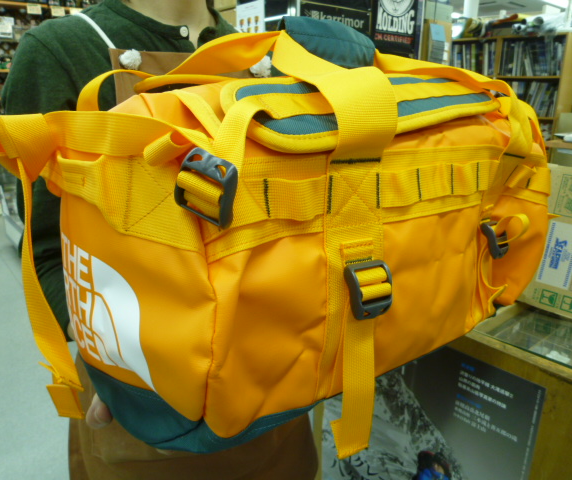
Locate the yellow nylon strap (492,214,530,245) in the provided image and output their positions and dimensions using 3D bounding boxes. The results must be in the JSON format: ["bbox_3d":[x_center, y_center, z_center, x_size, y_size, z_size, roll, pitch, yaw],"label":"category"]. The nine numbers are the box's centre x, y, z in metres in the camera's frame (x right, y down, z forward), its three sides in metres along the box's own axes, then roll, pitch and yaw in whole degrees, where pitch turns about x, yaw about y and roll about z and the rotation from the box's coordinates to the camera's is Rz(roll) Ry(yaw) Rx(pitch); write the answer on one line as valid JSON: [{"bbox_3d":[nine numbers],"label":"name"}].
[{"bbox_3d":[0.302,-0.015,0.620,0.040,0.036,0.035,-10,20,-34],"label":"yellow nylon strap"}]

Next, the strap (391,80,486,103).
[{"bbox_3d":[0.238,-0.224,0.693,0.230,0.012,0.040,-16,57,-33],"label":"strap"}]

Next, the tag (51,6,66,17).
[{"bbox_3d":[-1.994,-2.002,4.050,0.123,0.087,0.008,-14,23,-37],"label":"tag"}]

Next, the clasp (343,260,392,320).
[{"bbox_3d":[0.087,0.053,0.488,0.050,0.058,0.018,-10,20,-34],"label":"clasp"}]

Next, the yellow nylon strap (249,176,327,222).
[{"bbox_3d":[0.002,-0.039,0.435,0.089,0.038,0.012,-10,20,-34],"label":"yellow nylon strap"}]

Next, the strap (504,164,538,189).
[{"bbox_3d":[0.336,-0.091,0.660,0.052,0.036,0.020,-10,20,-34],"label":"strap"}]

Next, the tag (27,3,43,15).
[{"bbox_3d":[-2.122,-1.953,3.900,0.127,0.087,0.008,-14,23,-37],"label":"tag"}]

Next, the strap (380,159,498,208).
[{"bbox_3d":[0.198,-0.072,0.571,0.225,0.038,0.014,-10,20,-34],"label":"strap"}]

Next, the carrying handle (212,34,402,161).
[{"bbox_3d":[0.031,-0.164,0.554,0.150,0.145,0.220,-10,20,-34],"label":"carrying handle"}]

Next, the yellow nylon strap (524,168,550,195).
[{"bbox_3d":[0.376,-0.089,0.690,0.045,0.036,0.014,-10,20,-34],"label":"yellow nylon strap"}]

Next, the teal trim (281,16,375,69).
[{"bbox_3d":[0.056,-0.265,0.620,0.125,0.055,0.060,-2,16,-36],"label":"teal trim"}]

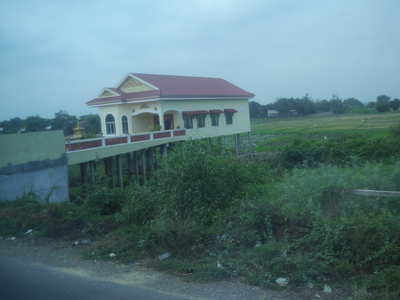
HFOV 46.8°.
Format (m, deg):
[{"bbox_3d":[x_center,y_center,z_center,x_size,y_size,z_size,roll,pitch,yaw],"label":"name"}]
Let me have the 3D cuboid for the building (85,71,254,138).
[{"bbox_3d":[-2.281,-4.665,50.210,8.835,6.715,18.321,-1,5,36],"label":"building"}]

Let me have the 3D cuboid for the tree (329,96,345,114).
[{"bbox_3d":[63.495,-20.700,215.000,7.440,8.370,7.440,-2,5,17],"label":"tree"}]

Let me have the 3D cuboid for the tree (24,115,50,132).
[{"bbox_3d":[-66.800,-10.894,190.000,10.690,7.400,10.690,-5,5,-19],"label":"tree"}]

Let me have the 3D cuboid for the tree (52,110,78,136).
[{"bbox_3d":[-49.838,-9.747,170.000,8.830,9.560,8.830,-5,5,-16],"label":"tree"}]

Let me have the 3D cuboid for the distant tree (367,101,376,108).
[{"bbox_3d":[89.052,-23.626,240.000,5.190,4.150,5.190,-2,5,21],"label":"distant tree"}]

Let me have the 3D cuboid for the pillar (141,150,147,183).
[{"bbox_3d":[-5.379,1.571,44.000,0.360,3.100,0.360,-1,5,32],"label":"pillar"}]

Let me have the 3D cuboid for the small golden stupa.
[{"bbox_3d":[-11.397,-1.675,43.000,1.100,2.000,1.100,-1,5,32],"label":"small golden stupa"}]

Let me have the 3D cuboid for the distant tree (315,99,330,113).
[{"bbox_3d":[58.308,-21.181,220.000,7.620,6.660,7.620,-2,5,15],"label":"distant tree"}]

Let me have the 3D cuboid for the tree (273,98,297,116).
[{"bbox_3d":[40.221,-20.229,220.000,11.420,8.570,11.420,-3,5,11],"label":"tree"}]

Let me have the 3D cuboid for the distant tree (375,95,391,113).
[{"bbox_3d":[78.970,-20.121,200.000,6.920,7.790,6.920,-2,5,22],"label":"distant tree"}]

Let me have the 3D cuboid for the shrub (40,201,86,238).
[{"bbox_3d":[-2.717,1.383,9.200,0.850,0.700,0.750,-1,5,32],"label":"shrub"}]

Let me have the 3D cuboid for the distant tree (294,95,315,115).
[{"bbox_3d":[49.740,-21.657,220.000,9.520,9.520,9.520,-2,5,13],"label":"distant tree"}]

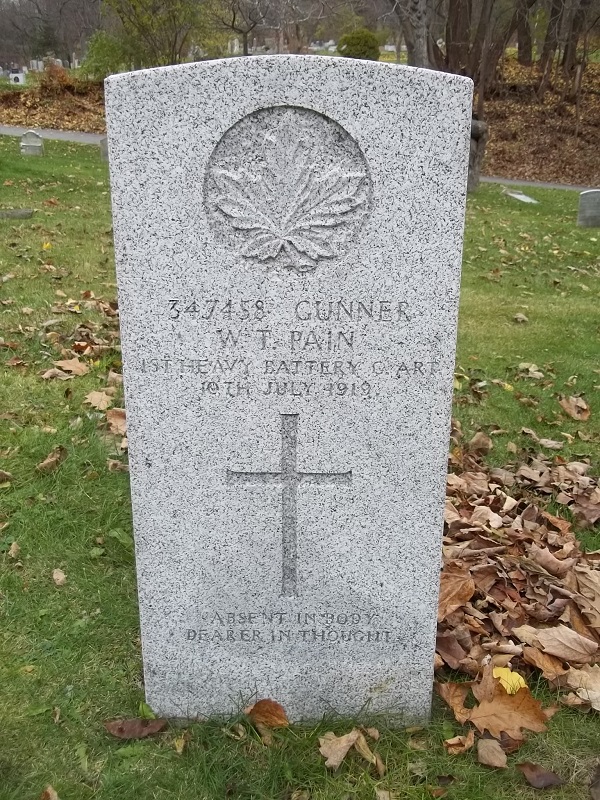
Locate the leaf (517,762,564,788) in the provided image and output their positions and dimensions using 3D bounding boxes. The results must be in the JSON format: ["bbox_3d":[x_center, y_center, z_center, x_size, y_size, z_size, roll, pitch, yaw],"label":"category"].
[{"bbox_3d":[0.294,0.459,0.904,0.057,0.014,0.032,3,17,8],"label":"leaf"}]

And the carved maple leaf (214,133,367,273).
[{"bbox_3d":[-0.011,-0.217,0.797,0.168,0.156,0.015,0,17,1],"label":"carved maple leaf"}]

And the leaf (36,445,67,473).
[{"bbox_3d":[-0.607,0.143,1.807,0.052,0.030,0.085,9,19,27],"label":"leaf"}]

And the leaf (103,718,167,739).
[{"bbox_3d":[-0.215,0.427,0.962,0.081,0.014,0.033,0,17,1],"label":"leaf"}]

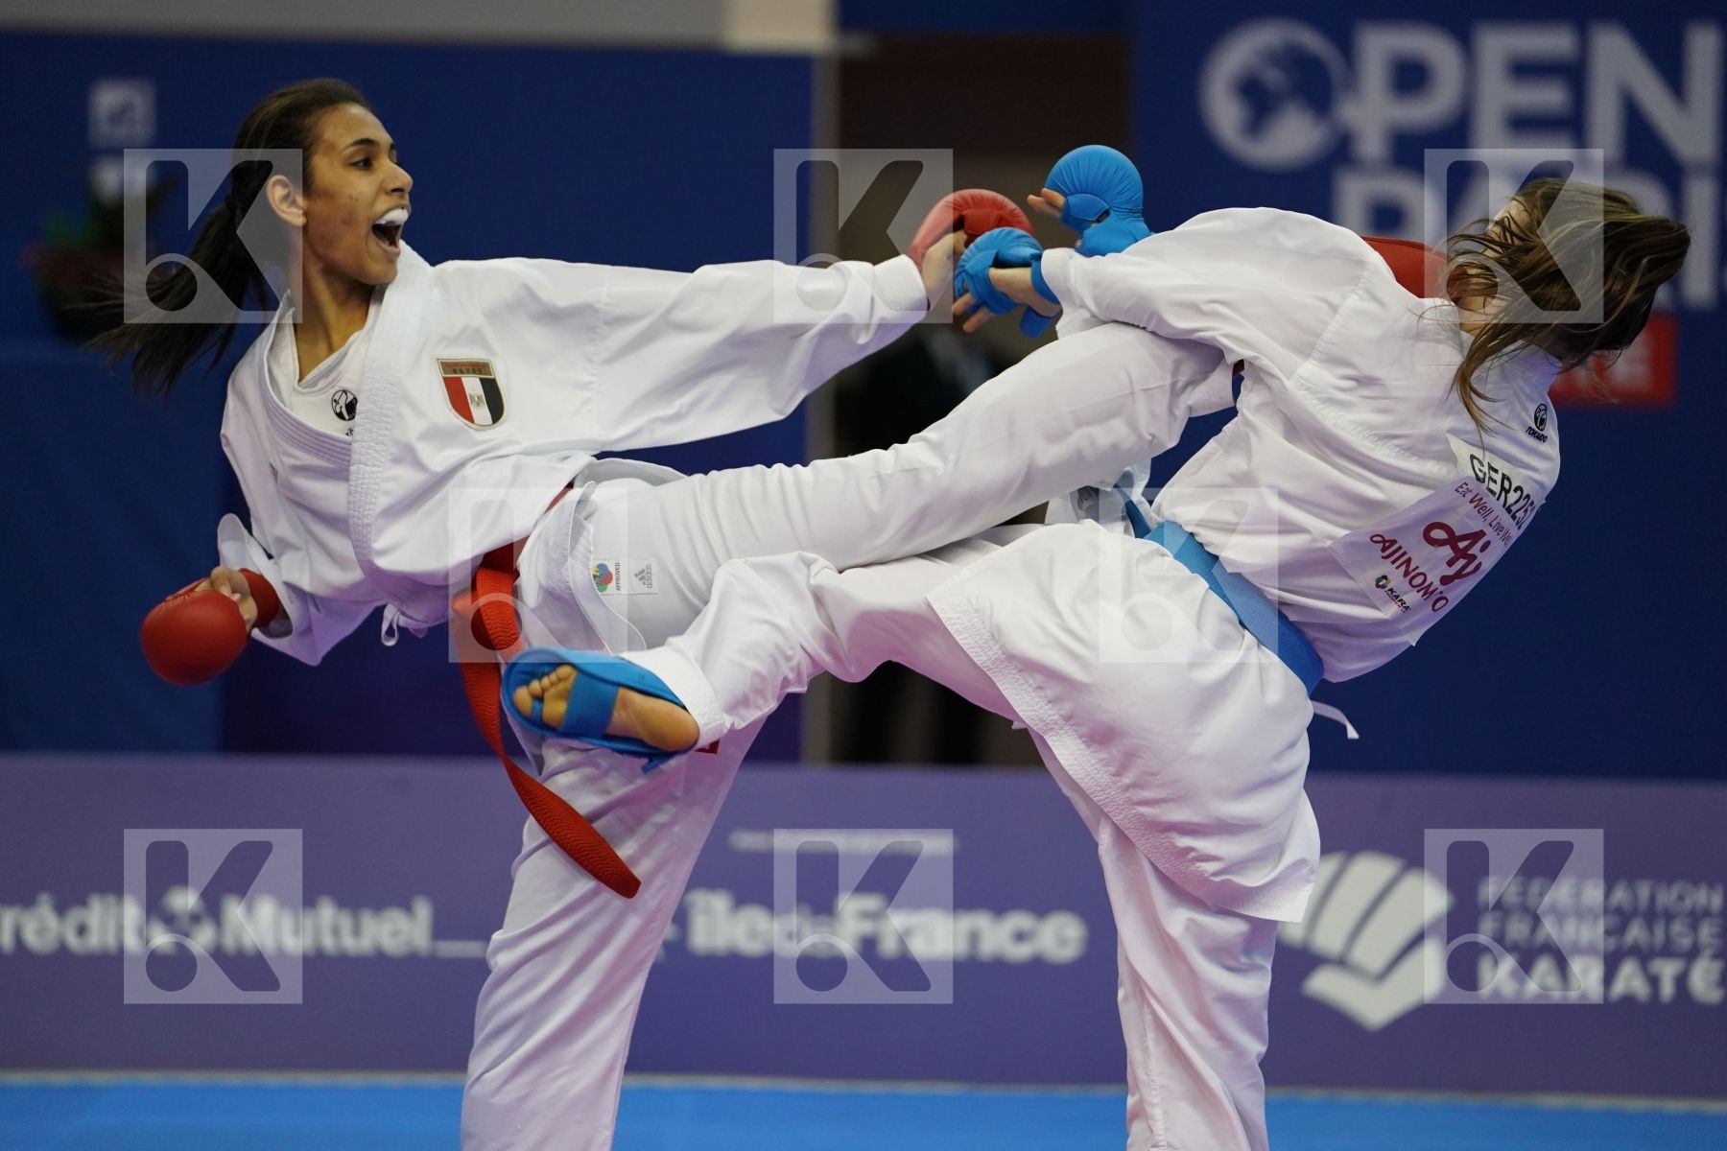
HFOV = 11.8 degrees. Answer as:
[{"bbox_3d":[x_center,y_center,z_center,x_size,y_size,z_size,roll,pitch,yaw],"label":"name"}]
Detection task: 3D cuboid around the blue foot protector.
[{"bbox_3d":[-0.298,0.146,9.420,0.235,0.108,0.110,15,14,16],"label":"blue foot protector"}]

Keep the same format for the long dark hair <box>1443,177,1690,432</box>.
[{"bbox_3d":[0.800,-0.318,9.550,0.320,0.220,0.200,-37,-16,-3],"label":"long dark hair"}]

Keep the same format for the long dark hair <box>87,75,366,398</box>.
[{"bbox_3d":[-0.726,-0.387,9.600,0.285,0.360,0.190,0,-2,18],"label":"long dark hair"}]

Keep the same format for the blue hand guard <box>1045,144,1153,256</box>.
[{"bbox_3d":[0.270,-0.412,9.400,0.120,0.155,0.115,-12,0,0],"label":"blue hand guard"}]

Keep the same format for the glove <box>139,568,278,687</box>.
[{"bbox_3d":[-0.730,0.059,9.300,0.175,0.120,0.120,-28,4,-25],"label":"glove"}]

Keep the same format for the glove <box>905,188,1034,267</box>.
[{"bbox_3d":[0.125,-0.396,9.600,0.155,0.100,0.115,-21,0,-6],"label":"glove"}]

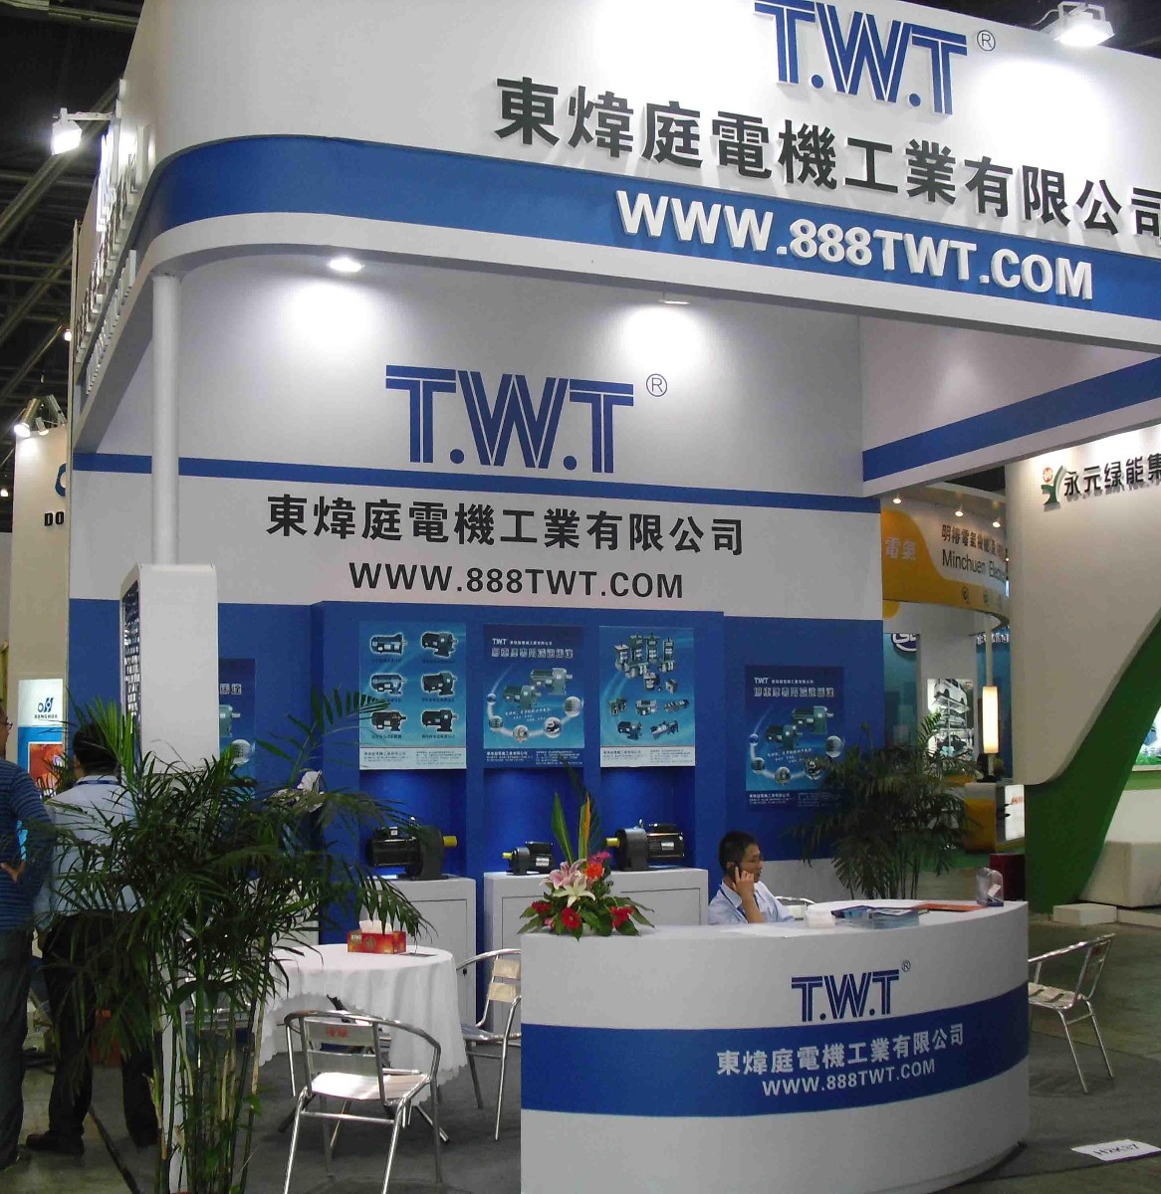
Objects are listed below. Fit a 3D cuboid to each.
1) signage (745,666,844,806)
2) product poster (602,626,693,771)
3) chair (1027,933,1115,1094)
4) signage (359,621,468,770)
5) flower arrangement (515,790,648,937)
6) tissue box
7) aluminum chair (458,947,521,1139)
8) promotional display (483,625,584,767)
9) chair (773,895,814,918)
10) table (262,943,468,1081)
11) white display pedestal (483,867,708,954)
[{"bbox_3d":[1.351,0.885,10.429,0.690,0.900,0.020,2,-6,-22],"label":"signage"},{"bbox_3d":[0.392,0.569,9.518,0.596,0.806,0.020,2,-5,-22],"label":"product poster"},{"bbox_3d":[2.230,1.952,7.938,0.530,0.700,0.530,-4,-6,35],"label":"chair"},{"bbox_3d":[-0.903,0.539,8.993,0.611,0.792,0.020,2,-5,-22],"label":"signage"},{"bbox_3d":[0.006,0.922,5.750,0.430,0.490,0.380,1,-5,-12],"label":"flower arrangement"},{"bbox_3d":[-0.862,1.468,7.036,0.221,0.083,0.106,-3,-5,25],"label":"tissue box"},{"bbox_3d":[-0.430,1.881,7.000,0.530,0.700,0.530,-5,-7,40],"label":"aluminum chair"},{"bbox_3d":[-0.251,0.554,9.258,0.594,0.791,0.020,2,-5,-22],"label":"promotional display"},{"bbox_3d":[1.228,2.066,9.283,0.540,0.720,0.560,2,-5,-22],"label":"chair"},{"bbox_3d":[-0.914,1.865,6.877,0.860,0.735,0.860,2,-5,-22],"label":"table"},{"bbox_3d":[0.073,1.989,9.264,1.287,0.882,0.280,2,-5,-22],"label":"white display pedestal"}]

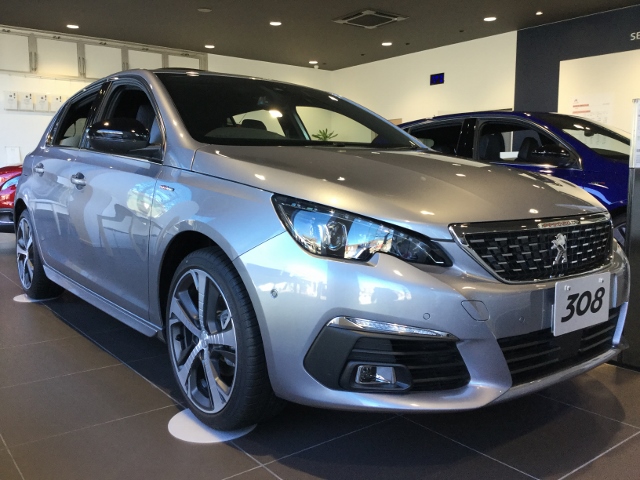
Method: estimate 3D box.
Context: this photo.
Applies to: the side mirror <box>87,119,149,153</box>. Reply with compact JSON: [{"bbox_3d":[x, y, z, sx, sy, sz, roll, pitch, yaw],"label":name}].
[{"bbox_3d":[-0.773,-0.415,2.256,0.250,0.150,0.170,-5,8,-38],"label":"side mirror"}]

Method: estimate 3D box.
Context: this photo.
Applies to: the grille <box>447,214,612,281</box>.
[{"bbox_3d":[0.746,0.021,1.844,0.940,0.220,0.150,-5,8,-38],"label":"grille"}]

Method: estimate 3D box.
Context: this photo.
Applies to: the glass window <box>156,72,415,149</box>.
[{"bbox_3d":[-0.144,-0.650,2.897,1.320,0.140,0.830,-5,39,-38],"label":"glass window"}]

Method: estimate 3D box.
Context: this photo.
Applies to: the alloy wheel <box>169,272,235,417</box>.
[{"bbox_3d":[-0.338,0.329,1.956,0.180,0.485,0.485,-5,8,-38],"label":"alloy wheel"}]

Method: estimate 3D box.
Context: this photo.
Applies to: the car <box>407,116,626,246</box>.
[{"bbox_3d":[2.008,-0.446,5.178,1.840,1.460,4.270,-4,8,-35],"label":"car"}]

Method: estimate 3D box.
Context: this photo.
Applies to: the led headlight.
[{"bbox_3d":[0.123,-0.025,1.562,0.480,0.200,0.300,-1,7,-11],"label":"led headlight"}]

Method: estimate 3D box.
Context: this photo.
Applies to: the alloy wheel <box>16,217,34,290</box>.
[{"bbox_3d":[-1.969,0.095,3.994,0.180,0.485,0.485,-5,8,-38],"label":"alloy wheel"}]

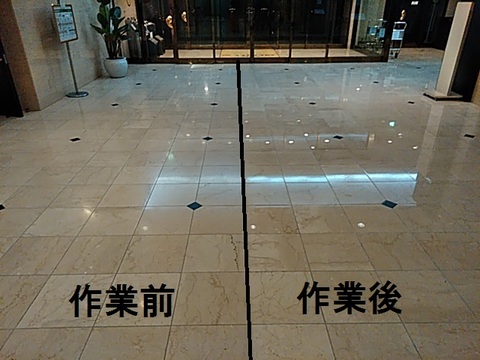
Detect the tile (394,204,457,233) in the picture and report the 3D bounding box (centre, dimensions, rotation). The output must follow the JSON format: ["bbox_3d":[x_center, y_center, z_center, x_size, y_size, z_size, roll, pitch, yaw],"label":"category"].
[{"bbox_3d":[1.439,0.295,2.908,0.400,0.020,0.416,-1,26,-1],"label":"tile"}]

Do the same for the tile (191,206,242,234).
[{"bbox_3d":[-0.169,0.311,2.890,0.400,0.020,0.416,-1,26,-1],"label":"tile"}]

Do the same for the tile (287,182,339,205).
[{"bbox_3d":[0.629,0.122,3.276,0.400,0.020,0.416,-1,26,-1],"label":"tile"}]

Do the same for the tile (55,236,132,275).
[{"bbox_3d":[-0.963,0.497,2.498,0.398,0.020,0.412,-1,26,-1],"label":"tile"}]

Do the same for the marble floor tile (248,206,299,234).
[{"bbox_3d":[0.232,0.303,2.864,0.397,0.016,0.413,-1,26,-1],"label":"marble floor tile"}]

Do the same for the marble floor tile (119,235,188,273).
[{"bbox_3d":[-0.565,0.496,2.509,0.400,0.020,0.416,-1,26,-1],"label":"marble floor tile"}]

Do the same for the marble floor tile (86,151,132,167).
[{"bbox_3d":[-1.385,-0.220,4.004,0.398,0.020,0.412,-1,26,-1],"label":"marble floor tile"}]

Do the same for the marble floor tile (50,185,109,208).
[{"bbox_3d":[-1.373,0.141,3.247,0.400,0.020,0.412,-1,26,-1],"label":"marble floor tile"}]

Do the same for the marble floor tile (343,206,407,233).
[{"bbox_3d":[1.033,0.299,2.899,0.400,0.020,0.412,-1,26,-1],"label":"marble floor tile"}]

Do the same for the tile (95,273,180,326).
[{"bbox_3d":[-0.550,0.669,2.111,0.397,0.016,0.413,-1,26,-1],"label":"tile"}]

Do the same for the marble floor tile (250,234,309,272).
[{"bbox_3d":[0.236,0.487,2.510,0.398,0.020,0.412,-1,26,-1],"label":"marble floor tile"}]

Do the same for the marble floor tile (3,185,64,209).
[{"bbox_3d":[-1.782,0.145,3.250,0.400,0.020,0.416,-1,26,-1],"label":"marble floor tile"}]

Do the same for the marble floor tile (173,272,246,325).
[{"bbox_3d":[-0.153,0.665,2.115,0.397,0.016,0.413,-1,26,-1],"label":"marble floor tile"}]

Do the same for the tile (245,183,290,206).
[{"bbox_3d":[0.227,0.126,3.265,0.400,0.020,0.412,-1,26,-1],"label":"tile"}]

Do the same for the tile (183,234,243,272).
[{"bbox_3d":[-0.159,0.486,2.487,0.397,0.016,0.413,-1,26,-1],"label":"tile"}]

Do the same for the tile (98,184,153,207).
[{"bbox_3d":[-0.974,0.137,3.253,0.398,0.020,0.412,-1,26,-1],"label":"tile"}]

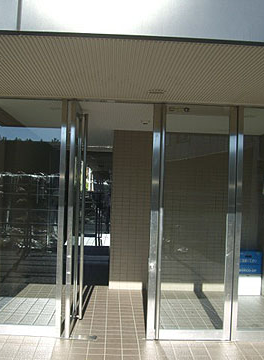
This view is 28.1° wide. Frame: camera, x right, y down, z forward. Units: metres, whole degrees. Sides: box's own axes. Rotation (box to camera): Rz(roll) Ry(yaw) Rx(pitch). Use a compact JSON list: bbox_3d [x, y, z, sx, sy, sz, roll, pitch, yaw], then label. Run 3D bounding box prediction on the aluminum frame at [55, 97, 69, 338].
[{"bbox_3d":[-0.655,0.363,4.977,0.065,2.220,0.080,2,0,-2],"label":"aluminum frame"}]

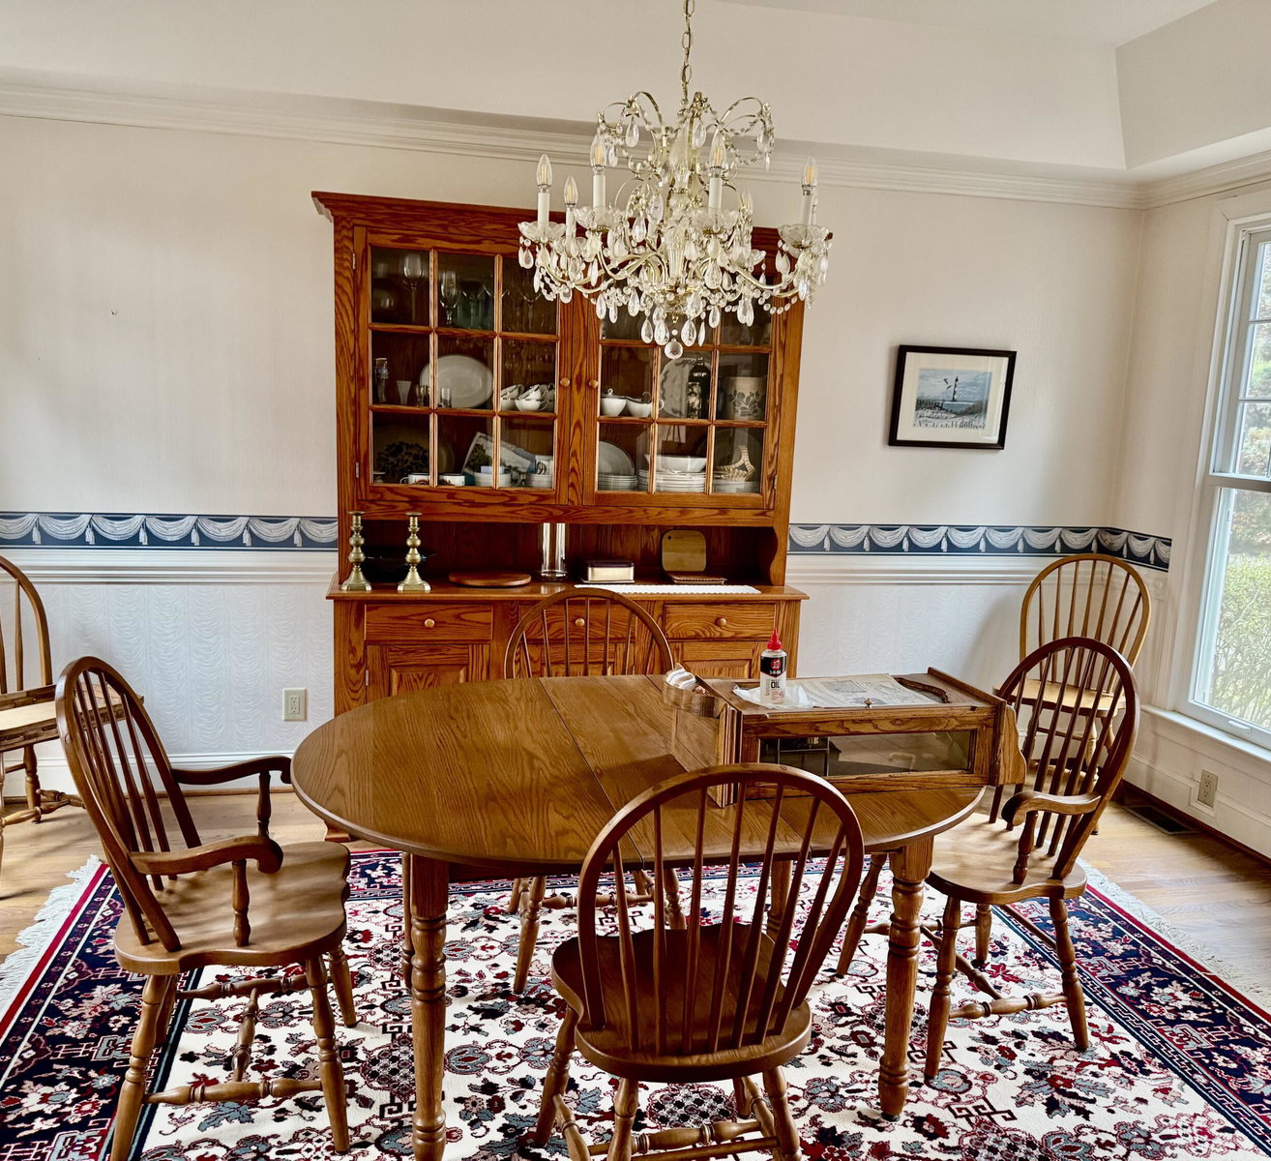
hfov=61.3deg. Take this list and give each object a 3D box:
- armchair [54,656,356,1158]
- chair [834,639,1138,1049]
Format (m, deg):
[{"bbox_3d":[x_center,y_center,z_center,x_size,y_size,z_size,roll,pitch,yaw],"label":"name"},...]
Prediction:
[{"bbox_3d":[-0.867,0.632,2.247,0.555,0.977,0.560,0,10,-12],"label":"armchair"},{"bbox_3d":[0.881,0.627,2.679,0.545,0.980,0.560,0,10,-15],"label":"chair"}]

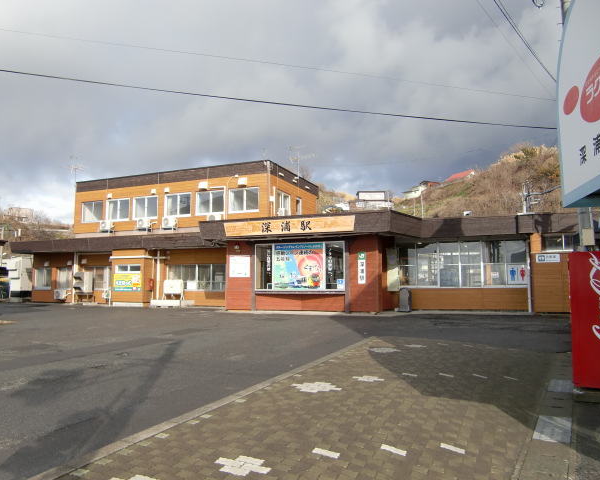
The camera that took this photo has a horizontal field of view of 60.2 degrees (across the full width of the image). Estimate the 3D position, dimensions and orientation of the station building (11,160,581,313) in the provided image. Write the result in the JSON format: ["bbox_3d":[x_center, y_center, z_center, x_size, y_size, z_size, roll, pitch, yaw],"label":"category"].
[{"bbox_3d":[-2.449,-0.122,26.619,30.461,7.121,10.292,-2,-6,25],"label":"station building"}]

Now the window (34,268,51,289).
[{"bbox_3d":[-15.363,2.339,31.029,1.455,1.239,0.130,-2,-6,25],"label":"window"}]

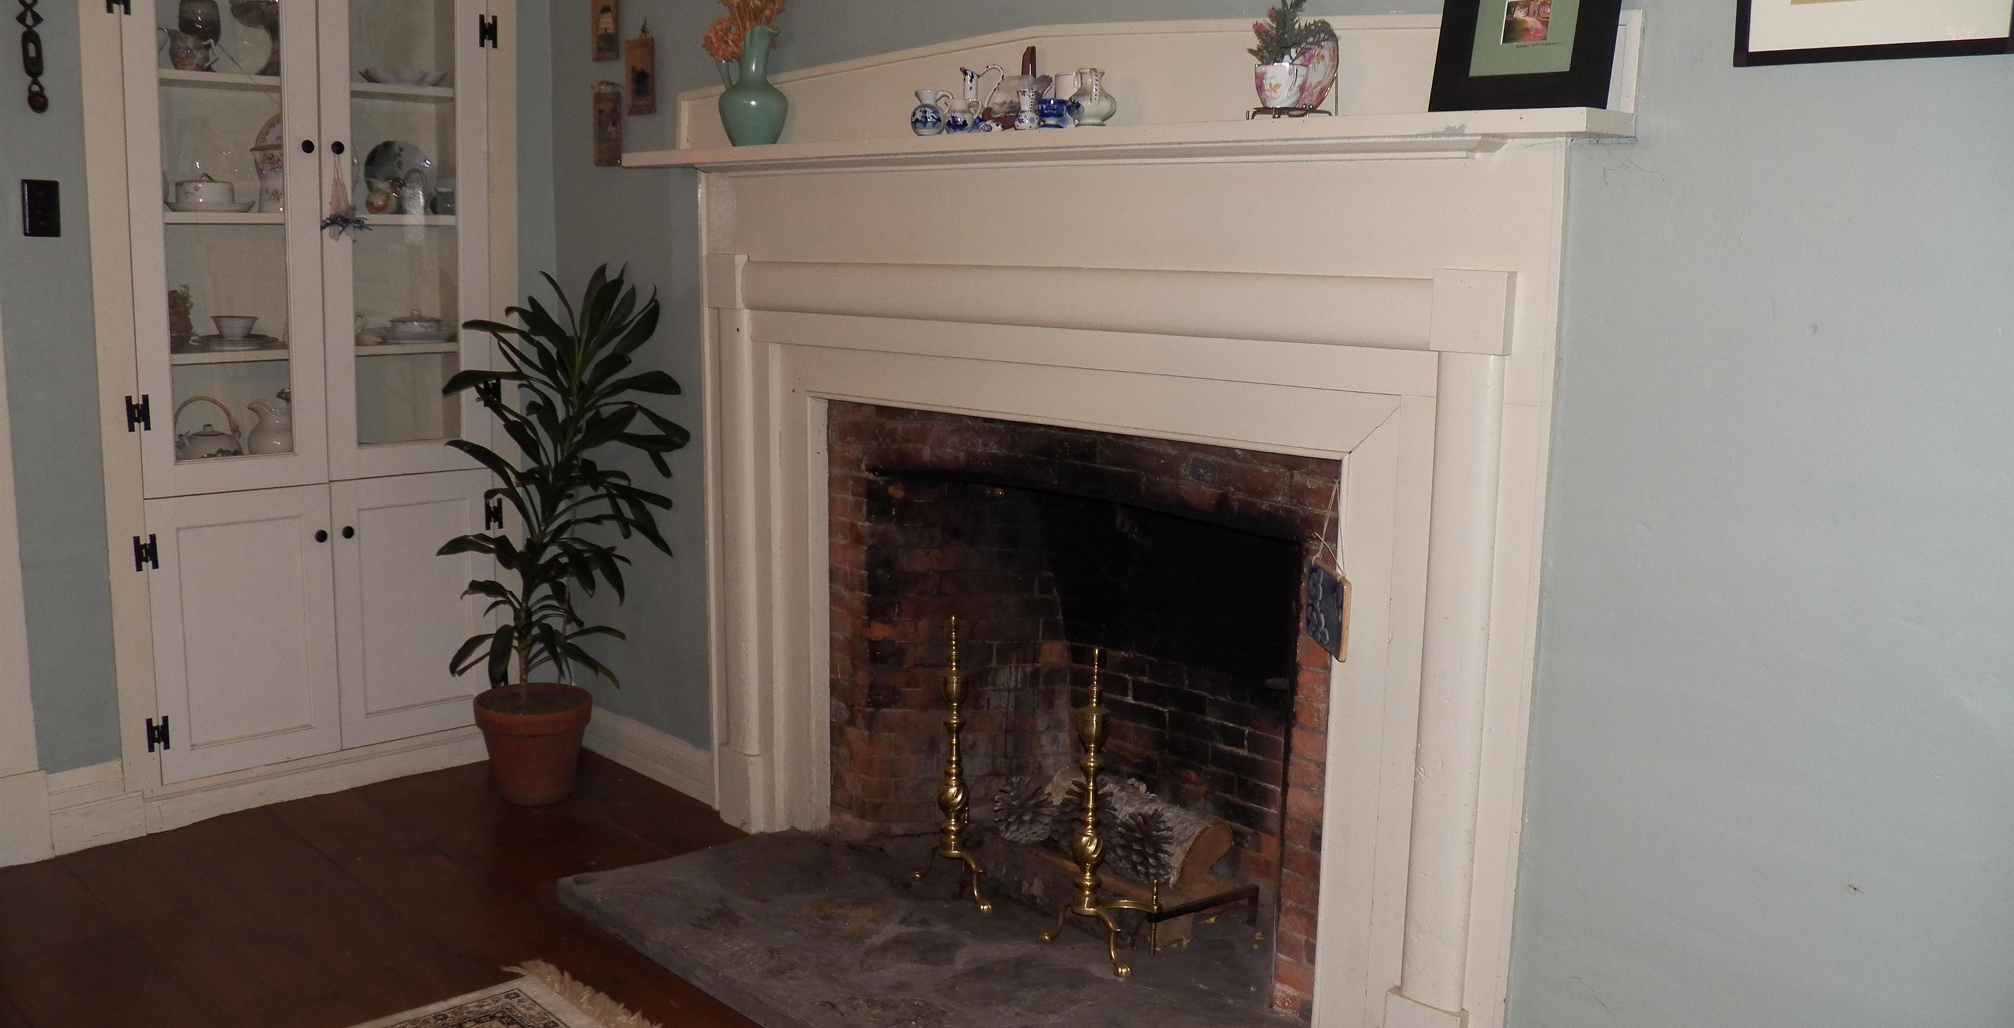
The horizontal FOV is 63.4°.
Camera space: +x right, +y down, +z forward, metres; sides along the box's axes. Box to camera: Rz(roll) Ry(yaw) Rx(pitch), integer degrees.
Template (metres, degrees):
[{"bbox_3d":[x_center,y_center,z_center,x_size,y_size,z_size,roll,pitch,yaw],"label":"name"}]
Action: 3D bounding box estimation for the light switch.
[{"bbox_3d":[-1.952,-0.617,3.296,0.069,0.114,0.014,-7,12,-44],"label":"light switch"}]

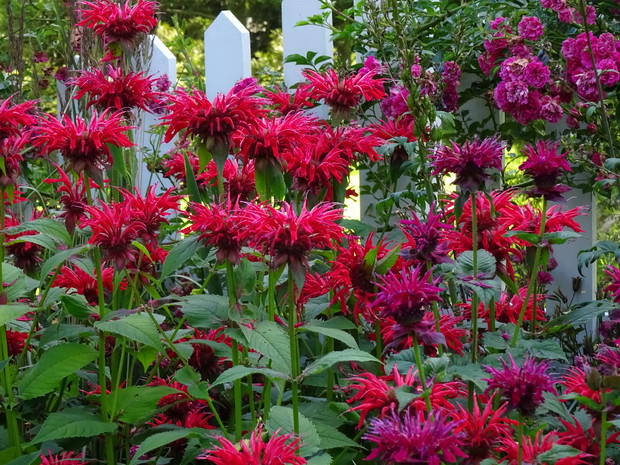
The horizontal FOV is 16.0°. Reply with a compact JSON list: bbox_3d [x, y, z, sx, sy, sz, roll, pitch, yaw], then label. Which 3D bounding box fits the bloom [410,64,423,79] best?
[{"bbox_3d":[0.169,-0.256,3.500,0.019,0.022,0.019,0,5,0],"label":"bloom"}]

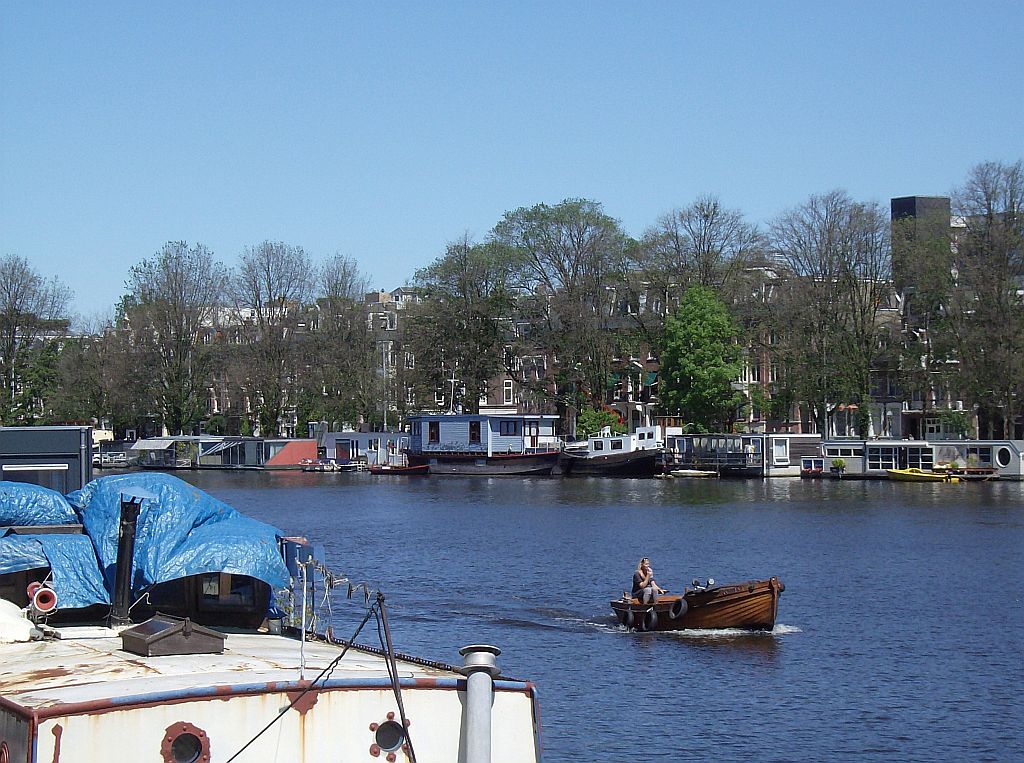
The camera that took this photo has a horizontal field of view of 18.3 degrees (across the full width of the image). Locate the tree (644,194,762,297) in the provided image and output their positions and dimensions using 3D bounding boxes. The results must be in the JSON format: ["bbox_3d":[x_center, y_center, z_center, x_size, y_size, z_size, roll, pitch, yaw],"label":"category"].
[{"bbox_3d":[14.990,-4.472,249.572,9.237,20.330,9.237,0,-1,0],"label":"tree"}]

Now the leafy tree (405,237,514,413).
[{"bbox_3d":[-4.414,-3.027,268.000,9.000,18.330,9.000,0,-1,0],"label":"leafy tree"}]

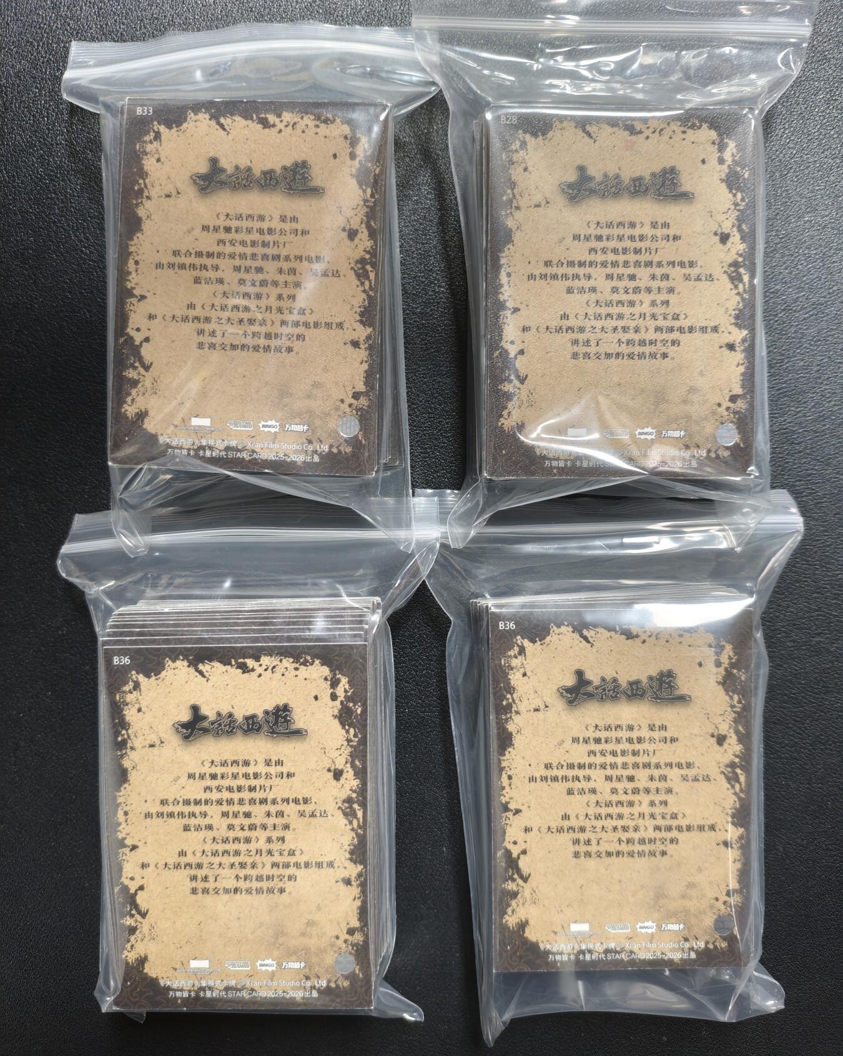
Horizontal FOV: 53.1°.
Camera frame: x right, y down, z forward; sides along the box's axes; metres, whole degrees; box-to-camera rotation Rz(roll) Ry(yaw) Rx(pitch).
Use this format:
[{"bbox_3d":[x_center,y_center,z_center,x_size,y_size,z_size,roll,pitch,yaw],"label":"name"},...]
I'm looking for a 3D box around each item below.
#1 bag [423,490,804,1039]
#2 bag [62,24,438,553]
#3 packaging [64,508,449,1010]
[{"bbox_3d":[0.047,0.059,0.210,0.096,0.020,0.138,-1,90,0],"label":"bag"},{"bbox_3d":[-0.042,-0.059,0.208,0.093,0.020,0.131,2,90,0],"label":"bag"},{"bbox_3d":[-0.043,0.057,0.210,0.094,0.020,0.131,-1,90,0],"label":"packaging"}]

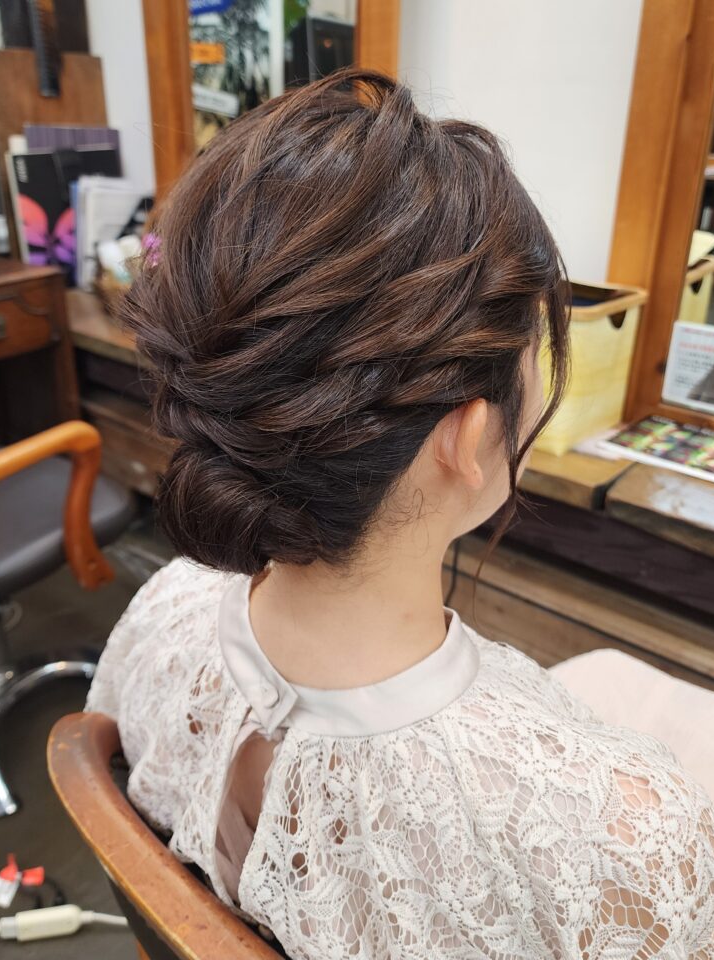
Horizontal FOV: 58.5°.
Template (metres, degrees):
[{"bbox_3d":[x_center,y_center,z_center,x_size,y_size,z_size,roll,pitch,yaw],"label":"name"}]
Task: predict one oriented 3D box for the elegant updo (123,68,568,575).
[{"bbox_3d":[0.003,-0.086,0.390,0.260,0.270,0.205,-17,27,-42],"label":"elegant updo"}]

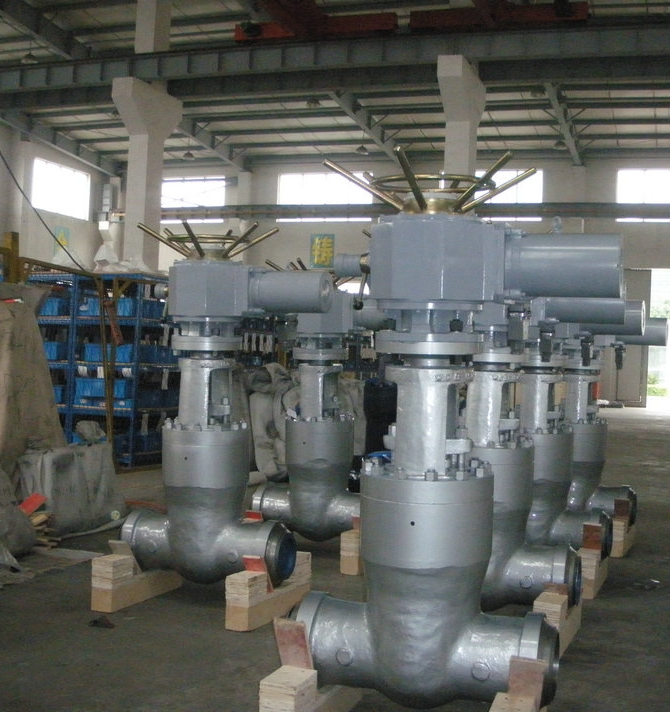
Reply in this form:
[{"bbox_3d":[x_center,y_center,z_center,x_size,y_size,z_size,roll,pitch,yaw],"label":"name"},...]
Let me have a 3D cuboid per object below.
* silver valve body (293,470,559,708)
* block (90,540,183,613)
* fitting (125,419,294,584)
[{"bbox_3d":[0.362,0.936,4.249,1.103,1.000,0.541,2,-1,16],"label":"silver valve body"},{"bbox_3d":[-1.256,1.369,6.707,0.140,0.380,0.820,2,-1,20],"label":"block"},{"bbox_3d":[-0.824,0.928,6.516,1.103,1.000,0.541,2,-1,17],"label":"fitting"}]

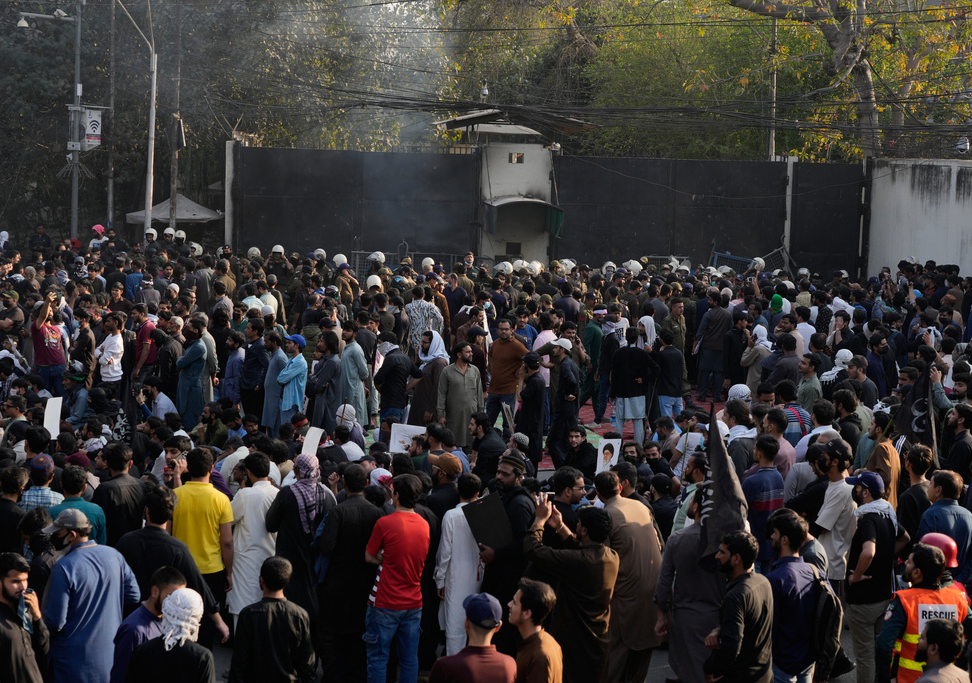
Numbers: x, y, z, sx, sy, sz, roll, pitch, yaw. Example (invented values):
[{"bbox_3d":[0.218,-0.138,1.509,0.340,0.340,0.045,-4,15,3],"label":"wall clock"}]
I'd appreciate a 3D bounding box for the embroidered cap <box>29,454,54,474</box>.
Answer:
[{"bbox_3d":[-3.228,0.883,12.800,0.175,0.100,0.185,1,19,-2],"label":"embroidered cap"}]

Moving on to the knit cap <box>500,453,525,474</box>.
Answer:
[{"bbox_3d":[0.188,0.847,12.300,0.175,0.110,0.190,4,2,0],"label":"knit cap"}]

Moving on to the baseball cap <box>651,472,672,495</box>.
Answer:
[{"bbox_3d":[1.588,1.256,15.900,0.180,0.150,0.260,-1,16,-27],"label":"baseball cap"}]

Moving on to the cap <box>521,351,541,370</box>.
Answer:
[{"bbox_3d":[0.537,0.192,20.400,0.180,0.150,0.260,-3,24,-44],"label":"cap"}]

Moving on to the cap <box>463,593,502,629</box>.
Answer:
[{"bbox_3d":[-0.013,1.280,8.600,0.180,0.150,0.265,-1,17,-22],"label":"cap"}]

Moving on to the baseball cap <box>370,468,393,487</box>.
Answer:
[{"bbox_3d":[-0.902,1.168,15.200,0.260,0.140,0.180,-1,2,42],"label":"baseball cap"}]

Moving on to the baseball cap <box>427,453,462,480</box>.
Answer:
[{"bbox_3d":[-0.283,0.862,12.700,0.265,0.145,0.180,25,10,11],"label":"baseball cap"}]

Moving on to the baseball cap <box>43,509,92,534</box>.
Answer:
[{"bbox_3d":[-2.382,1.015,10.000,0.270,0.140,0.180,-4,6,-13],"label":"baseball cap"}]

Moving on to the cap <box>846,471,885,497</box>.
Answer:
[{"bbox_3d":[2.588,0.940,12.000,0.270,0.150,0.180,19,14,30],"label":"cap"}]

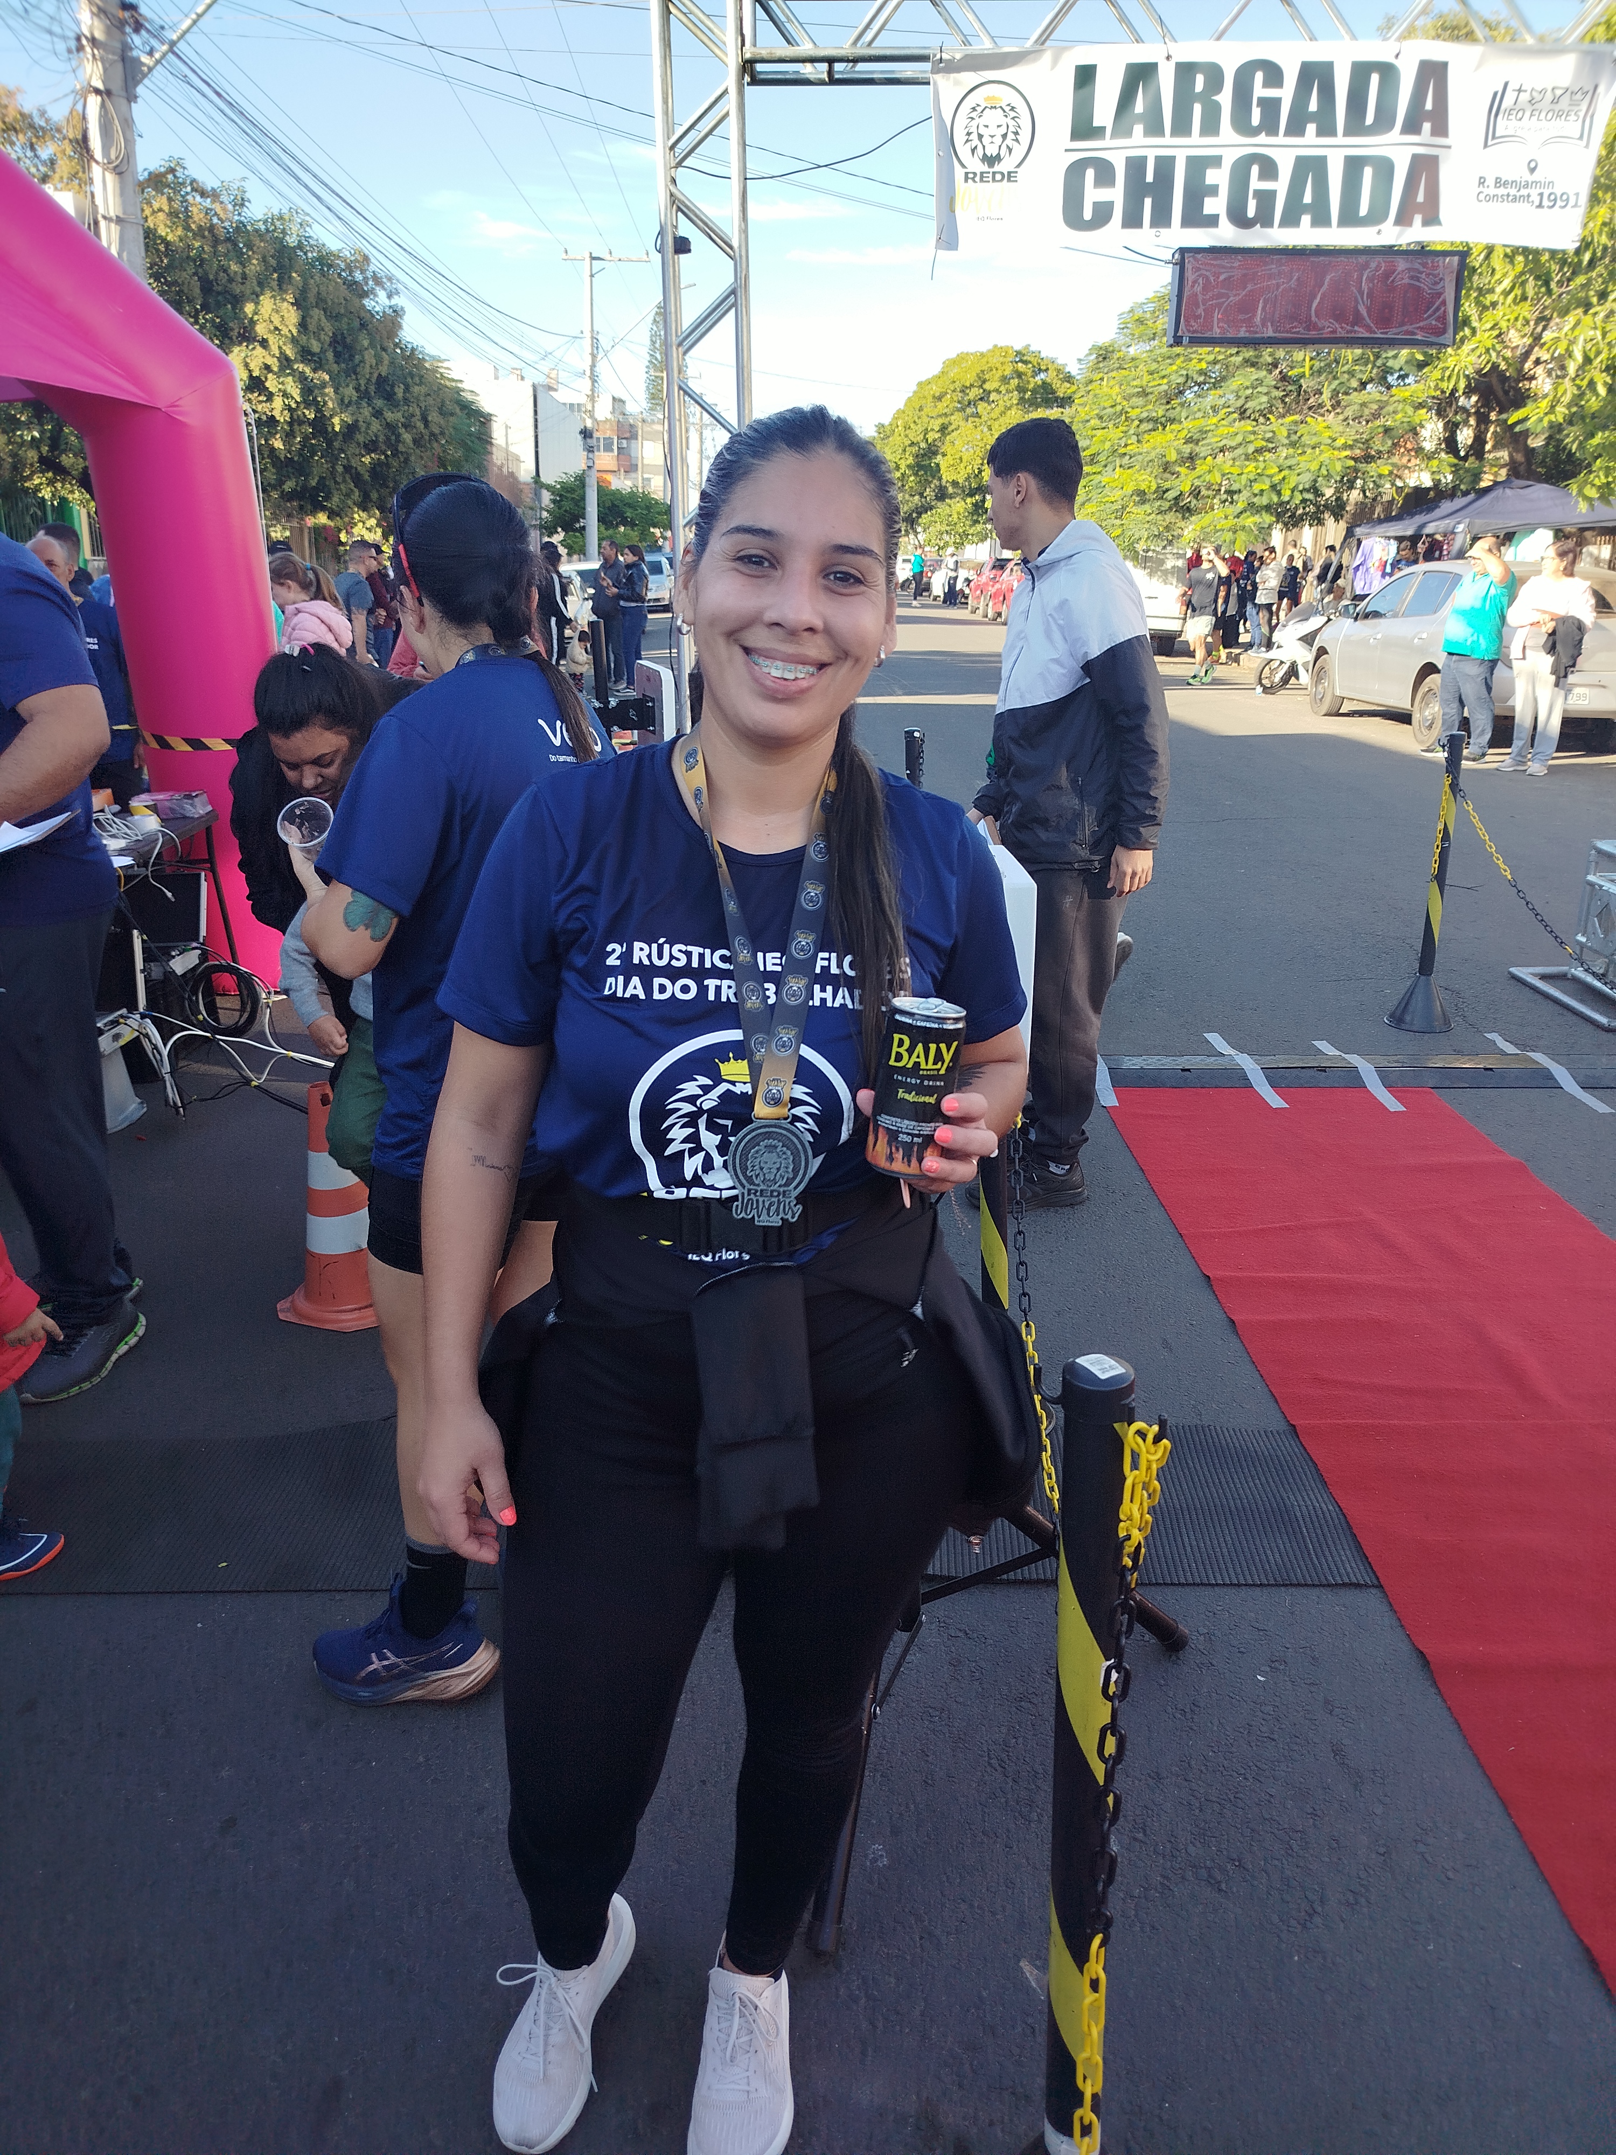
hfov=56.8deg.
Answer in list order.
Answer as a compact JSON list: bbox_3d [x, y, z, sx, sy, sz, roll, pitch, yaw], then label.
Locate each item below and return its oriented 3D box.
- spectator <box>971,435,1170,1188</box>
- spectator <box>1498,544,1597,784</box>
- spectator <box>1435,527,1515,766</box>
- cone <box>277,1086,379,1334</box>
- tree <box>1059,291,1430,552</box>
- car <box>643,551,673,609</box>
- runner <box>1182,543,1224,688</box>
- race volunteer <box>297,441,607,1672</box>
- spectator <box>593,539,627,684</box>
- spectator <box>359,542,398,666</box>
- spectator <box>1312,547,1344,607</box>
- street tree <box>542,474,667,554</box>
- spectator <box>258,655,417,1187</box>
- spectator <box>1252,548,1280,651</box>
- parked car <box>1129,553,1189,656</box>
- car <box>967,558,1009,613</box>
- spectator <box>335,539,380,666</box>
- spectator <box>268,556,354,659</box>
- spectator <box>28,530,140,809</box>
[{"bbox_3d":[0.566,-0.556,3.457,0.400,1.780,0.470,-6,20,-17],"label":"spectator"},{"bbox_3d":[5.484,-3.114,11.090,0.550,1.650,0.400,12,22,31],"label":"spectator"},{"bbox_3d":[5.243,-3.398,11.839,0.570,1.700,0.450,18,26,42],"label":"spectator"},{"bbox_3d":[-0.982,0.237,3.138,0.290,0.490,0.290,7,20,19],"label":"cone"},{"bbox_3d":[7.350,-10.070,25.078,6.200,5.500,6.200,0,19,0],"label":"tree"},{"bbox_3d":[-4.600,-13.993,42.145,1.760,1.540,4.150,0,19,0],"label":"car"},{"bbox_3d":[5.101,-6.002,19.403,0.550,1.700,0.460,8,21,22],"label":"runner"},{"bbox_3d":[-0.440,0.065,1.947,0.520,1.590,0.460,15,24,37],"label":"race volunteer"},{"bbox_3d":[-2.479,-5.803,18.731,0.400,1.760,0.520,-14,23,-35],"label":"spectator"},{"bbox_3d":[-3.754,-3.896,13.254,0.500,1.720,0.360,-11,22,-28],"label":"spectator"},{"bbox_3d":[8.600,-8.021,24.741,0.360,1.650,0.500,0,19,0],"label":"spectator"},{"bbox_3d":[-6.900,-17.635,48.920,4.600,3.900,4.600,0,19,0],"label":"street tree"},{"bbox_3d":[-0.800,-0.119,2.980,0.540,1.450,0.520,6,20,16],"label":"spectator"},{"bbox_3d":[7.060,-7.393,23.054,0.360,1.600,0.480,-11,22,-29],"label":"spectator"},{"bbox_3d":[4.950,-8.007,25.064,1.760,1.620,4.300,0,19,0],"label":"parked car"},{"bbox_3d":[5.200,-12.833,38.949,1.720,1.470,4.050,0,19,0],"label":"car"},{"bbox_3d":[-3.819,-3.691,12.690,0.360,1.700,0.500,-8,20,-21],"label":"spectator"},{"bbox_3d":[-2.130,-1.466,6.588,0.360,1.580,0.460,14,24,34],"label":"spectator"},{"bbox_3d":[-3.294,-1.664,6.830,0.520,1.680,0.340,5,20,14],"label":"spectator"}]

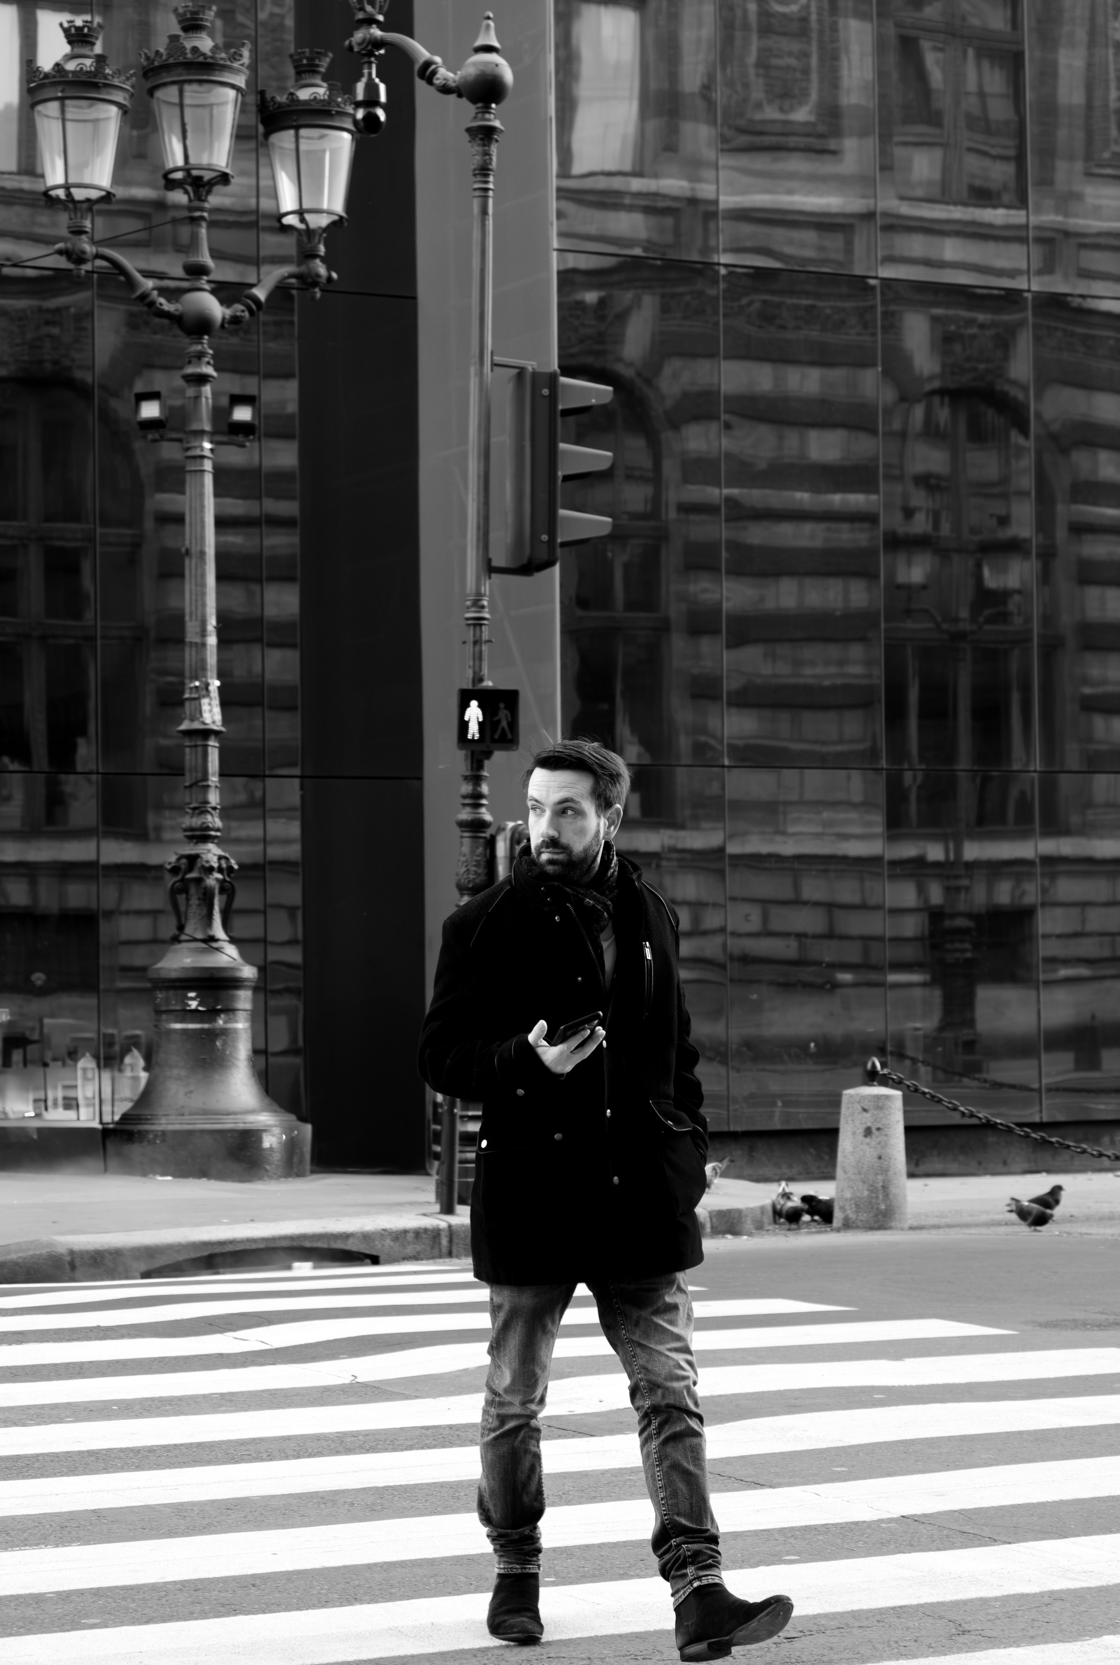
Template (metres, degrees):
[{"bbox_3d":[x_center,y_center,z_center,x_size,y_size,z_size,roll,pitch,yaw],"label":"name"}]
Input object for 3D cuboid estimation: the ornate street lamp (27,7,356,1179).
[{"bbox_3d":[-2.030,-1.351,18.098,2.000,6.490,1.120,0,-2,-26],"label":"ornate street lamp"}]

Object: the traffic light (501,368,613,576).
[{"bbox_3d":[-0.019,-1.716,15.550,0.470,0.950,0.310,1,-2,-25],"label":"traffic light"}]

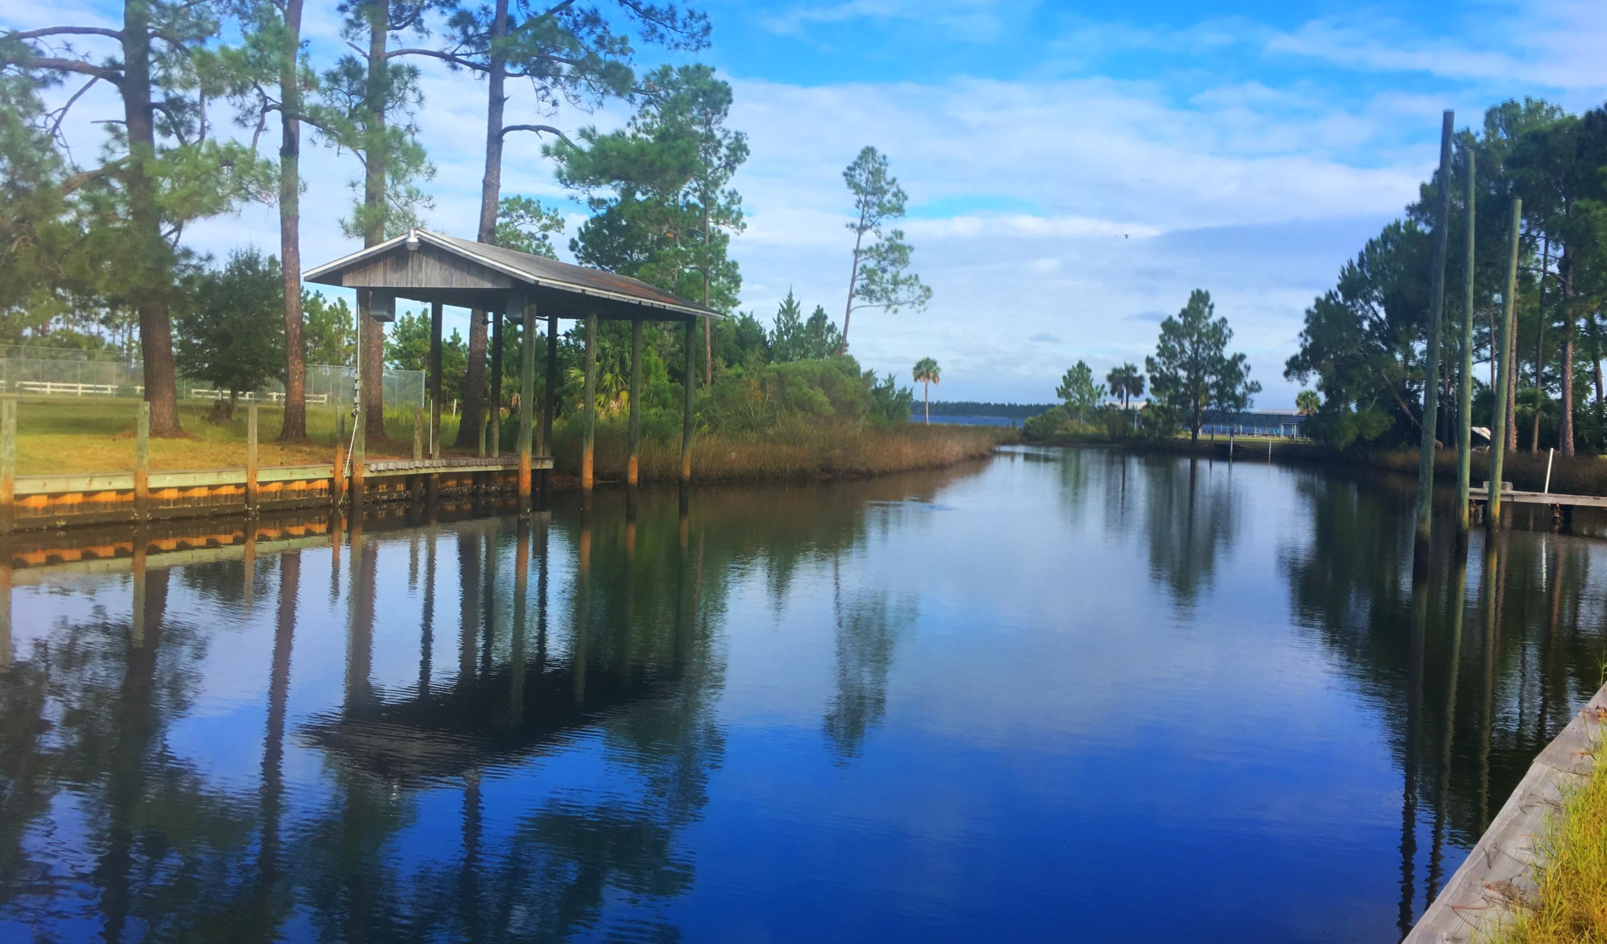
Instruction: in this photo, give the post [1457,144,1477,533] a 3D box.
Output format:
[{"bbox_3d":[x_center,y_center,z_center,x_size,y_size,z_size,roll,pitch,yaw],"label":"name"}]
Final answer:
[{"bbox_3d":[12.512,-2.309,25.401,0.200,7.465,0.200,0,3,0],"label":"post"}]

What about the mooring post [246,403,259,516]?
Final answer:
[{"bbox_3d":[-9.816,-0.227,23.955,0.160,1.936,0.160,2,3,0],"label":"mooring post"}]

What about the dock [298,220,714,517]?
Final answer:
[{"bbox_3d":[-5.728,-1.950,28.850,5.037,5.202,8.721,3,3,19],"label":"dock"}]

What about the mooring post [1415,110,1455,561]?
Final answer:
[{"bbox_3d":[10.526,-2.235,22.411,0.210,7.454,0.210,2,3,0],"label":"mooring post"}]

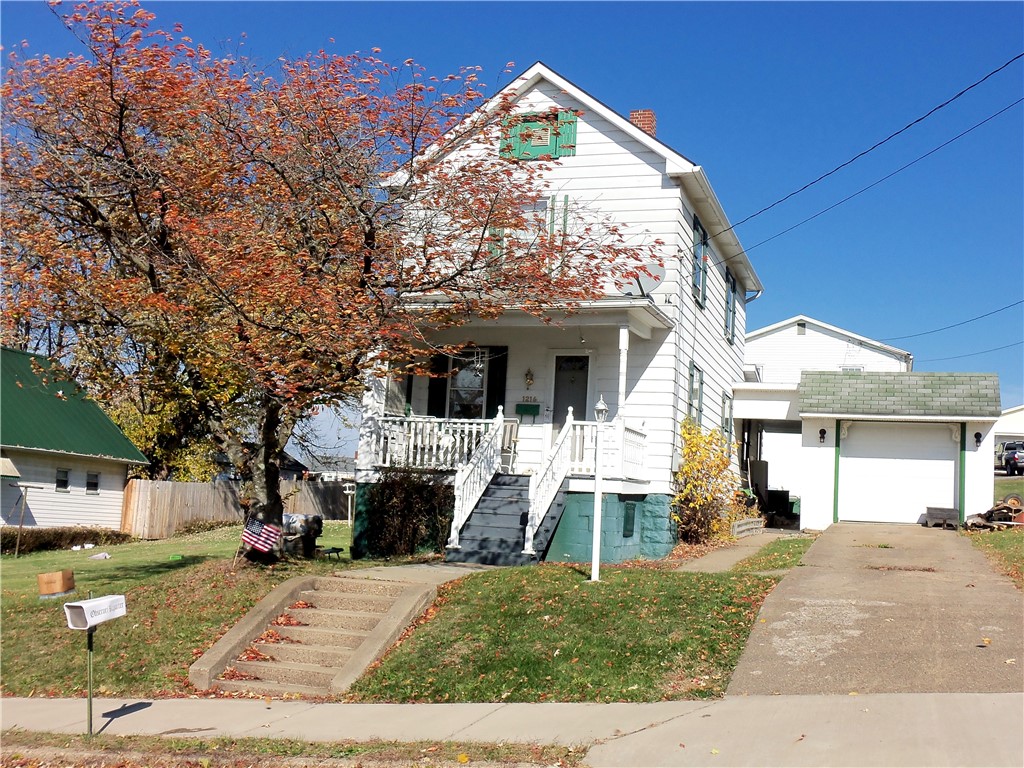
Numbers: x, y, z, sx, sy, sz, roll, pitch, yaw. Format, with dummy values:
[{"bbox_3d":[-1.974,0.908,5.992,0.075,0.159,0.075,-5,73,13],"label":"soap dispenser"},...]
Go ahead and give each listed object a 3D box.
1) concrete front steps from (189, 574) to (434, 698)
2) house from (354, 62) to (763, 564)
[{"bbox_3d":[-1.946,2.611,11.498,1.714,1.061,2.315,1,-7,21],"label":"concrete front steps"},{"bbox_3d":[1.321,-0.960,21.535,5.680,8.650,12.700,1,-7,19],"label":"house"}]

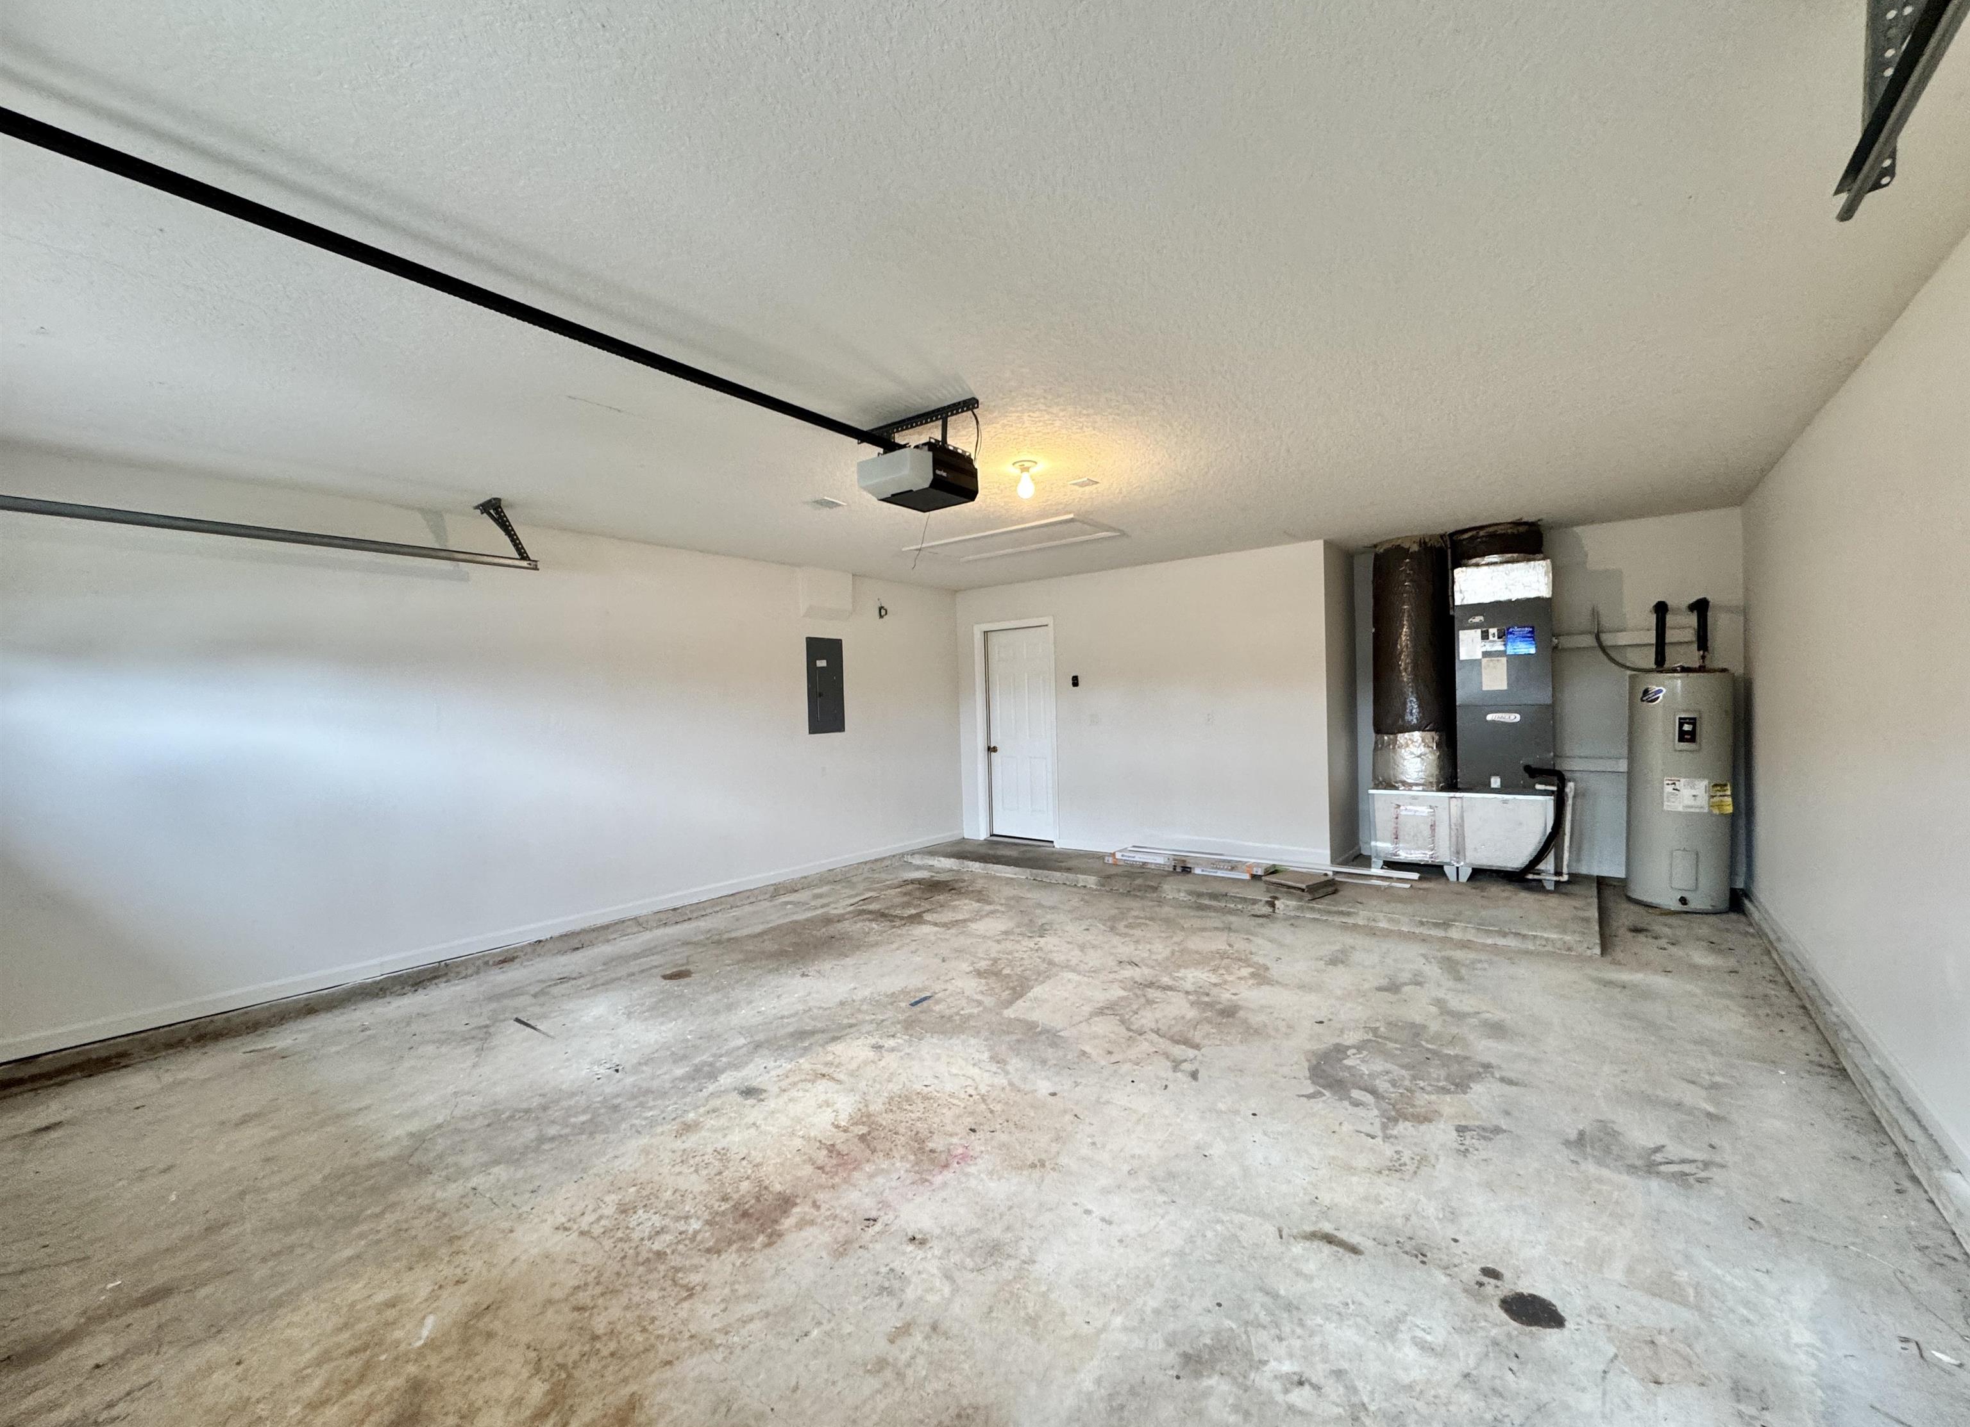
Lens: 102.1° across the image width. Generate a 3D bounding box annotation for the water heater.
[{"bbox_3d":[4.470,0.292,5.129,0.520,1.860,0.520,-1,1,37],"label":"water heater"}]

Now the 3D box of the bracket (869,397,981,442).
[{"bbox_3d":[-0.267,-1.127,3.111,0.620,0.050,0.050,-1,1,37],"label":"bracket"}]

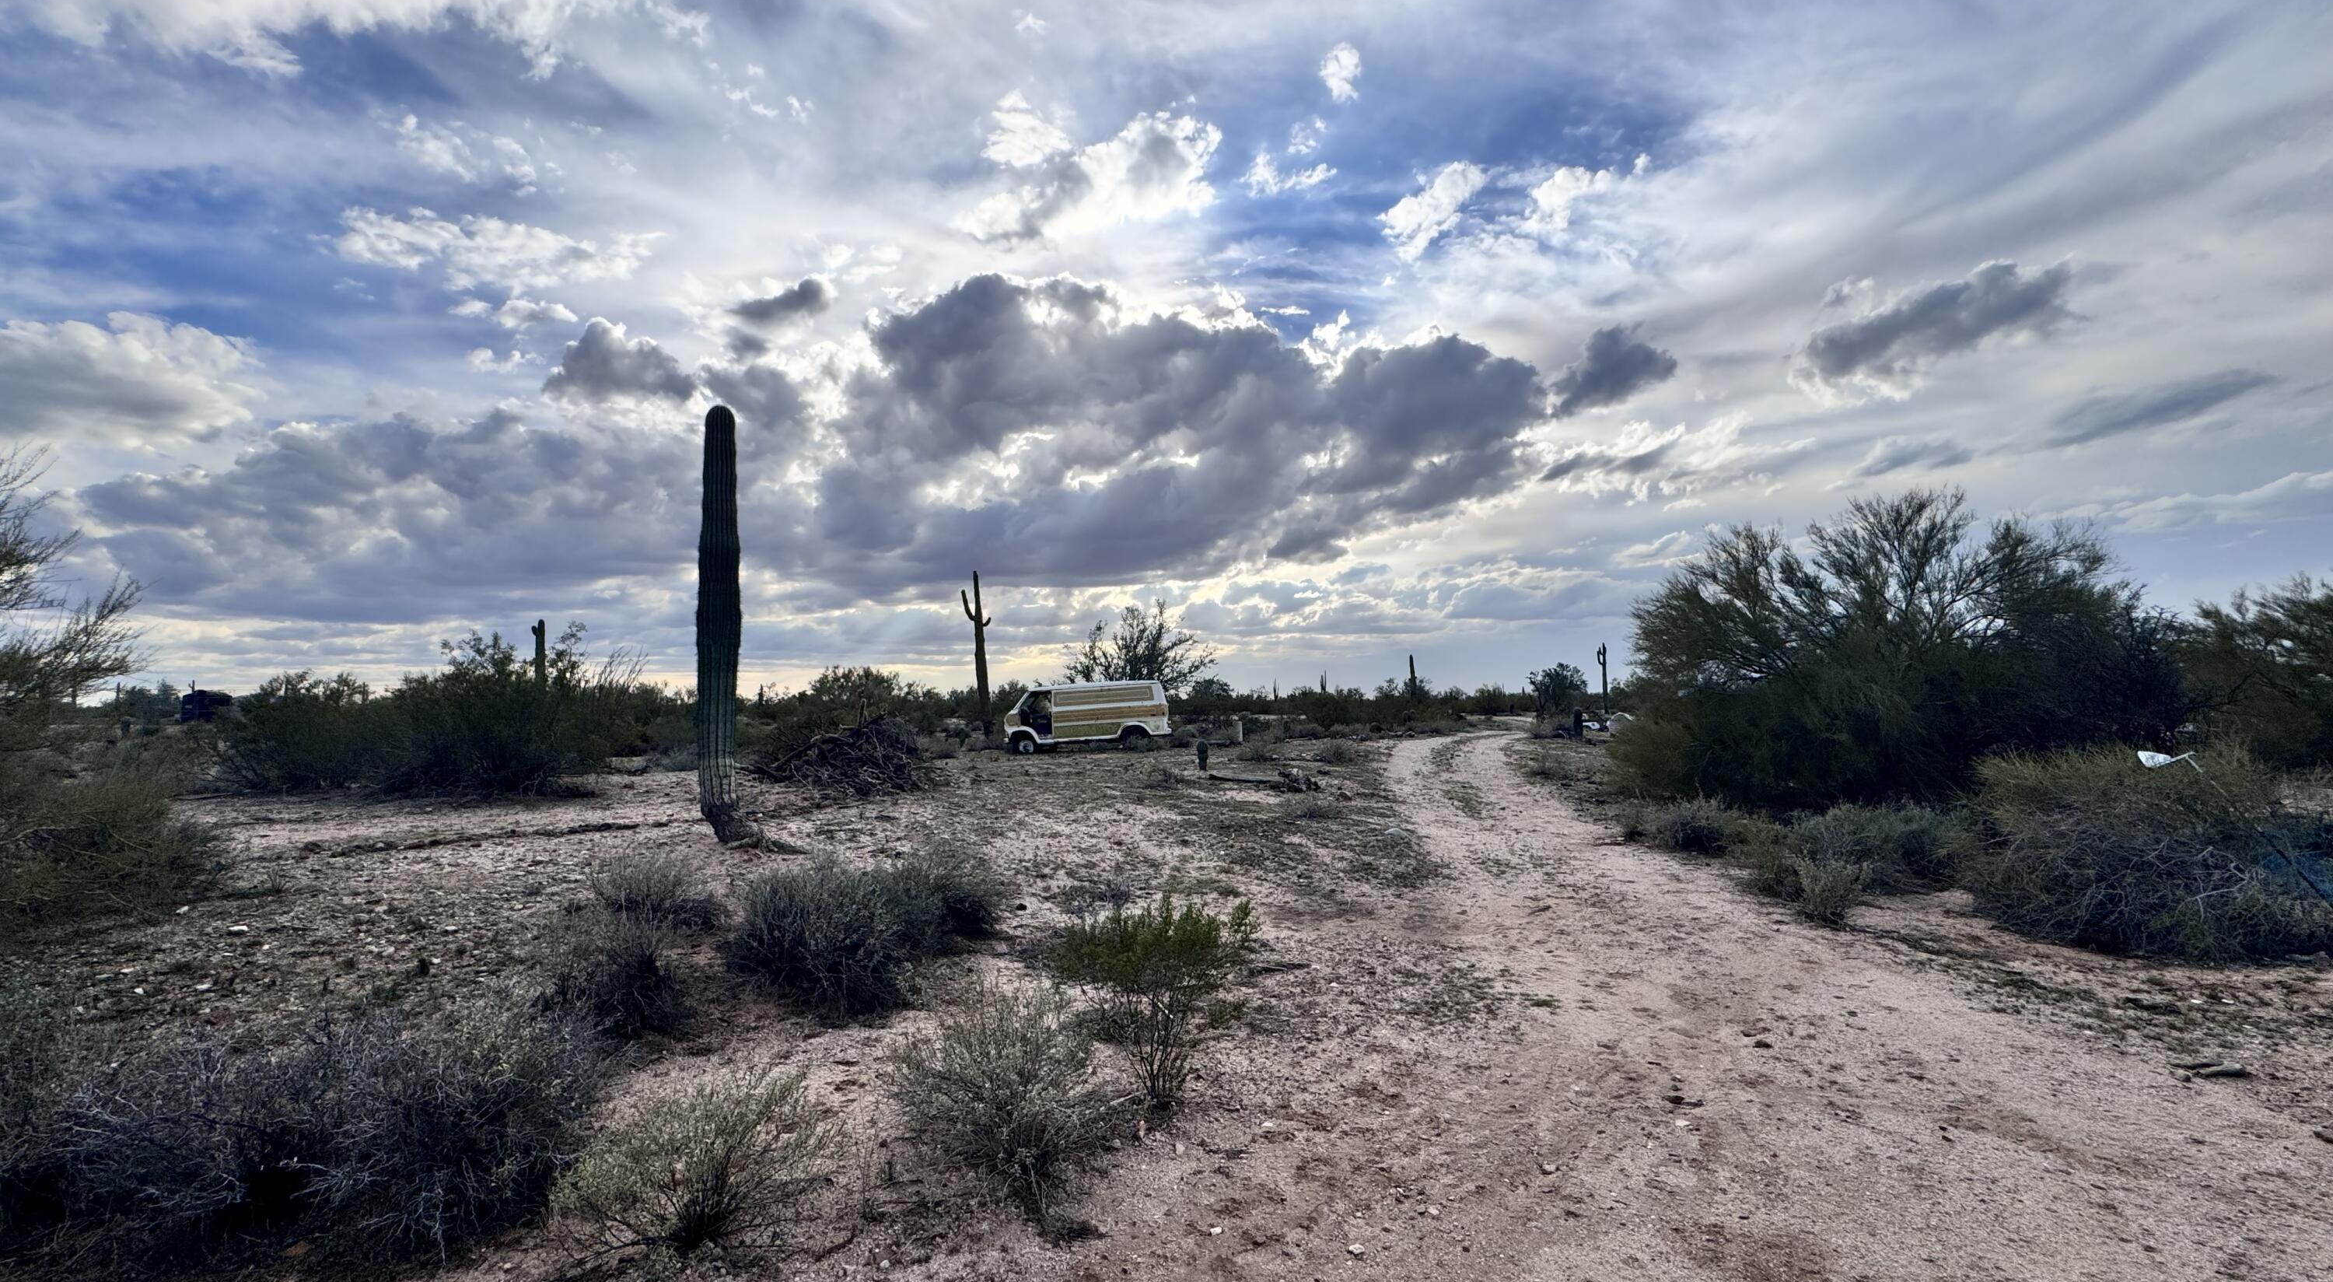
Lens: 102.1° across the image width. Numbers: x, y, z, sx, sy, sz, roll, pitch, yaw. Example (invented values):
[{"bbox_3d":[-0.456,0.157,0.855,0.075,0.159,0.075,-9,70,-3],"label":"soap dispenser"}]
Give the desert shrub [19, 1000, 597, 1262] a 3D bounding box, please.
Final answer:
[{"bbox_3d":[-2.600,1.430,2.870,1.600,0.620,0.920,1,-3,-10],"label":"desert shrub"}]

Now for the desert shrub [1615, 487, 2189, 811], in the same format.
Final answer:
[{"bbox_3d":[9.946,0.074,13.560,6.500,4.600,6.000,-3,-4,36],"label":"desert shrub"}]

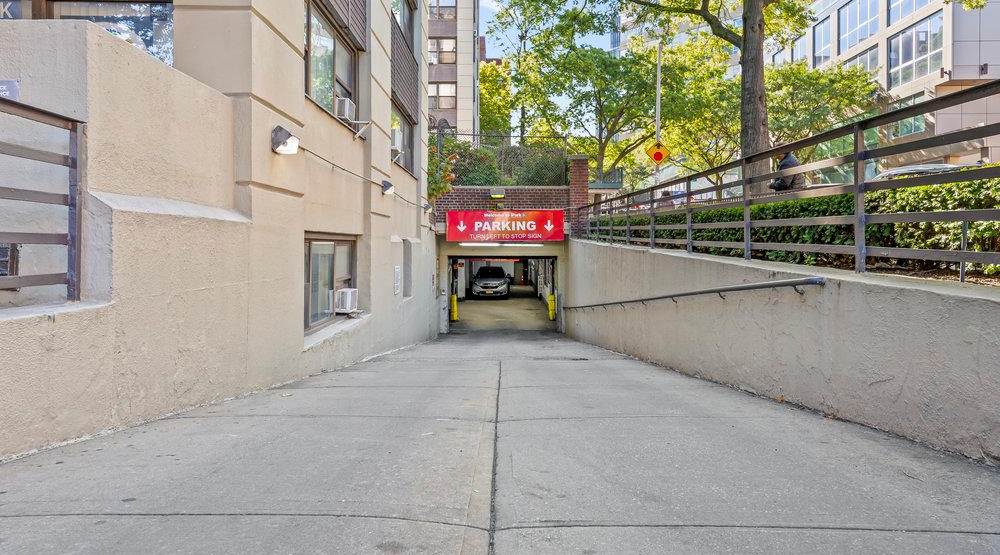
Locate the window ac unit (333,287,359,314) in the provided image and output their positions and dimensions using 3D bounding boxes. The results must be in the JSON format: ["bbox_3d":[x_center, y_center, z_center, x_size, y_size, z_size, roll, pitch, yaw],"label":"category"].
[{"bbox_3d":[-2.200,0.320,9.200,0.380,0.290,0.430,0,2,0],"label":"window ac unit"}]

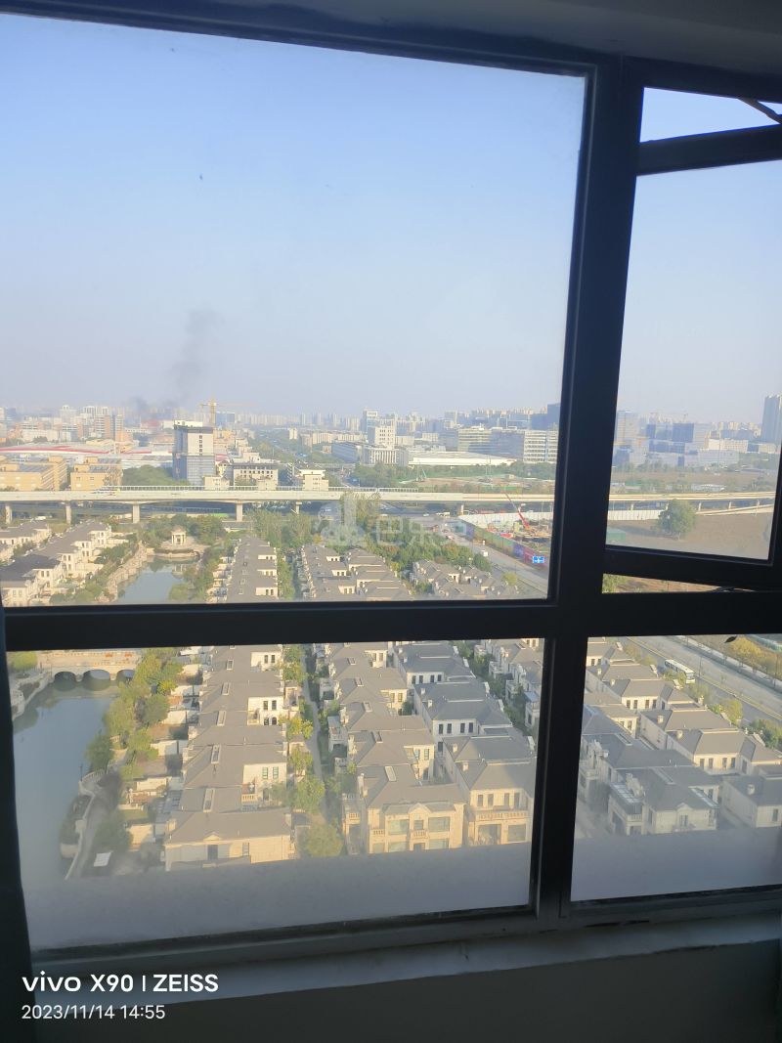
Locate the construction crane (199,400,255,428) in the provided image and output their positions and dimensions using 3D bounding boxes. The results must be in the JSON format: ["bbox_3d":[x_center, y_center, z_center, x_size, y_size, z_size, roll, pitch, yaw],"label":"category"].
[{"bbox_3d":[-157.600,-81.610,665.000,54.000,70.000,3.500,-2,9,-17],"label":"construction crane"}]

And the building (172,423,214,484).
[{"bbox_3d":[-168.270,-57.200,592.000,23.000,53.000,33.000,-6,10,-36],"label":"building"}]

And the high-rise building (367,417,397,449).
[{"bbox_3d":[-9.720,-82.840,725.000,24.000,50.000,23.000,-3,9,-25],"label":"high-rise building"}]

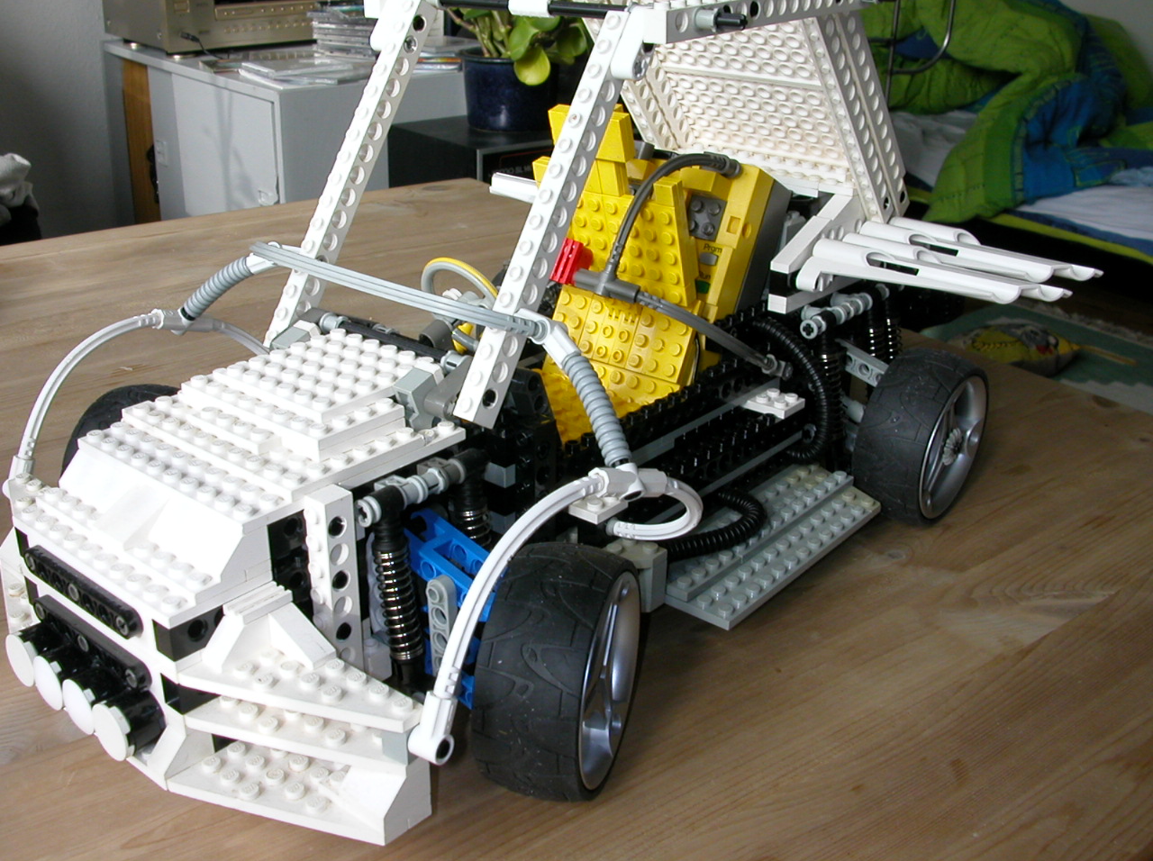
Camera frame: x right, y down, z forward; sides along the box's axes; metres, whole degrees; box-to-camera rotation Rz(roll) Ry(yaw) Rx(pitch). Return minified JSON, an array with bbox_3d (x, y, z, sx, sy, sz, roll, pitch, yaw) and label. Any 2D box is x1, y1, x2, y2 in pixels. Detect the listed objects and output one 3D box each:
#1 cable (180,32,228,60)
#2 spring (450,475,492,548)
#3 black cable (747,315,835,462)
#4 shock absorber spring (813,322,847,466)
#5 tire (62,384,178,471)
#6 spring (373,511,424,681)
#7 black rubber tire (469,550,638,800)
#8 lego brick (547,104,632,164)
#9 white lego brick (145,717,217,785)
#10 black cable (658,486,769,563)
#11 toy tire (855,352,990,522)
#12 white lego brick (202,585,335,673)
[{"bbox_3d":[-0.656,-0.676,2.170,0.065,0.046,0.065,-19,31,-35],"label":"cable"},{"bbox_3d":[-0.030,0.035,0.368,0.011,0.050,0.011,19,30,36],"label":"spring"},{"bbox_3d":[0.087,-0.020,0.487,0.026,0.060,0.038,19,30,36],"label":"black cable"},{"bbox_3d":[0.105,-0.016,0.506,0.011,0.061,0.011,11,32,40],"label":"shock absorber spring"},{"bbox_3d":[-0.153,0.020,0.448,0.029,0.070,0.070,8,25,16],"label":"tire"},{"bbox_3d":[-0.050,0.047,0.348,0.011,0.054,0.011,9,22,39],"label":"spring"},{"bbox_3d":[-0.004,0.067,0.345,0.029,0.070,0.070,8,25,16],"label":"black rubber tire"},{"bbox_3d":[0.006,-0.106,0.438,0.032,0.016,0.007,19,46,36],"label":"lego brick"},{"bbox_3d":[-0.103,0.083,0.320,0.008,0.010,0.016,19,30,36],"label":"white lego brick"},{"bbox_3d":[0.045,0.034,0.432,0.029,0.010,0.060,19,30,36],"label":"black cable"},{"bbox_3d":[0.138,0.002,0.488,0.034,0.069,0.069,19,30,35],"label":"toy tire"},{"bbox_3d":[-0.076,0.051,0.305,0.024,0.013,0.024,19,31,36],"label":"white lego brick"}]

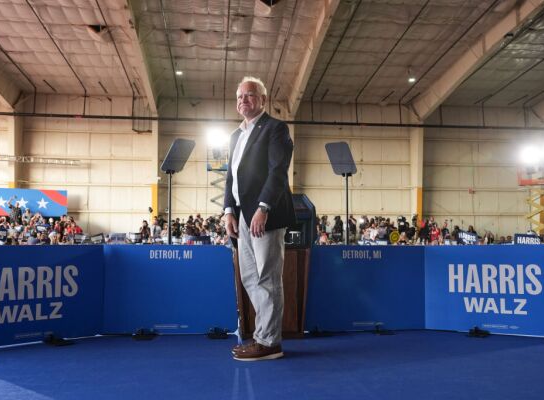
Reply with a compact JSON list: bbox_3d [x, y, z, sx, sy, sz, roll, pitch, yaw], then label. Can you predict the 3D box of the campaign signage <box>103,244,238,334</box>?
[{"bbox_3d":[-0.771,0.691,4.388,1.010,0.684,0.050,1,-4,-7],"label":"campaign signage"}]

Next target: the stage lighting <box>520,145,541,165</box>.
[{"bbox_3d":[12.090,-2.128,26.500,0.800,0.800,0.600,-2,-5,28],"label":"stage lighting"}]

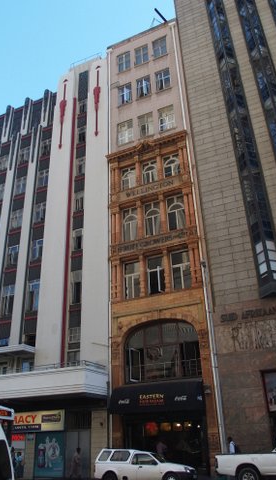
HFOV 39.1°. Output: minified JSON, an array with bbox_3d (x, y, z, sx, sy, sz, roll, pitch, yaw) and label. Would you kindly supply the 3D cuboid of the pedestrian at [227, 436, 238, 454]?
[{"bbox_3d":[4.284,9.671,17.228,0.480,1.680,0.520,-13,-28,21],"label":"pedestrian"}]

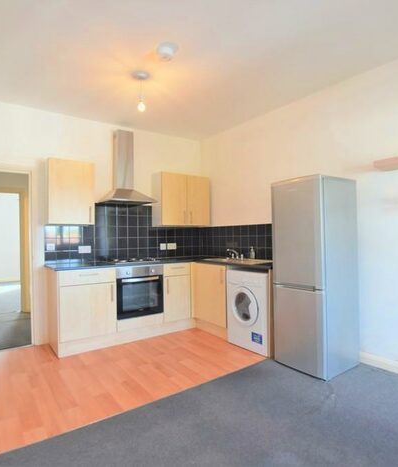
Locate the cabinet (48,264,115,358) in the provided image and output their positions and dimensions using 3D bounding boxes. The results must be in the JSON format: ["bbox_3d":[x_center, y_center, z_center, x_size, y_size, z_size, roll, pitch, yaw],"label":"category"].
[{"bbox_3d":[-1.371,0.845,3.409,0.612,0.885,0.620,-1,0,-36],"label":"cabinet"}]

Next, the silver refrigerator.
[{"bbox_3d":[1.126,0.378,2.832,0.585,1.740,0.545,-1,0,-36],"label":"silver refrigerator"}]

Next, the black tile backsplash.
[{"bbox_3d":[-0.421,-0.021,3.450,2.327,0.754,1.494,-1,0,-35],"label":"black tile backsplash"}]

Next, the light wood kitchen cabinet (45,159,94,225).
[{"bbox_3d":[-1.505,-0.457,3.405,0.491,0.719,0.324,-1,0,-34],"label":"light wood kitchen cabinet"}]

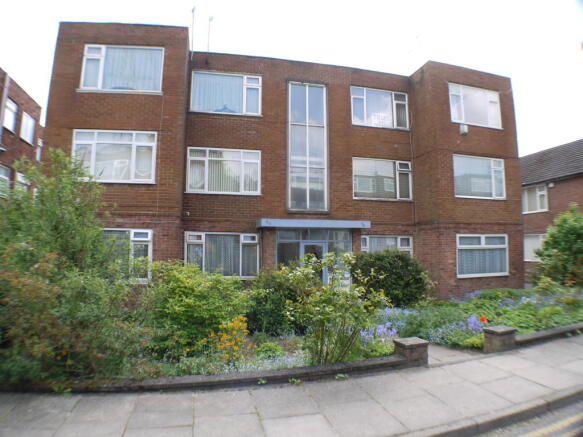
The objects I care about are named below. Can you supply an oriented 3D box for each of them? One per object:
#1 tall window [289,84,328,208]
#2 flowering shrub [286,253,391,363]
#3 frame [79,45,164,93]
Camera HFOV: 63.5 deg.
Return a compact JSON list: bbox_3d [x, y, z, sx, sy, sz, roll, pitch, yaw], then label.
[{"bbox_3d":[0.562,-2.386,15.491,1.300,4.200,0.140,1,-5,-16],"label":"tall window"},{"bbox_3d":[0.605,1.170,6.200,1.220,1.360,1.100,1,-7,-14],"label":"flowering shrub"},{"bbox_3d":[-4.673,-4.122,13.000,2.080,1.280,0.140,1,-7,-14],"label":"frame"}]

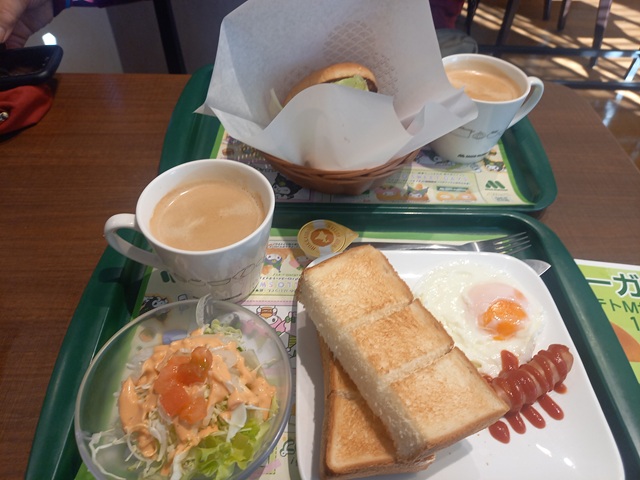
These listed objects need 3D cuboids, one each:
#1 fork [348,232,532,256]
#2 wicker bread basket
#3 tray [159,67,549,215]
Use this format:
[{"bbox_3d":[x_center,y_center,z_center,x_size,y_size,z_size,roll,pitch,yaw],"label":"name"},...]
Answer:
[{"bbox_3d":[0.093,0.003,0.388,0.176,0.019,0.023,1,49,-3],"label":"fork"},{"bbox_3d":[0.017,-0.100,0.465,0.172,0.044,0.140,1,49,-3],"label":"wicker bread basket"},{"bbox_3d":[0.037,-0.113,0.492,0.378,0.023,0.243,2,49,-2],"label":"tray"}]

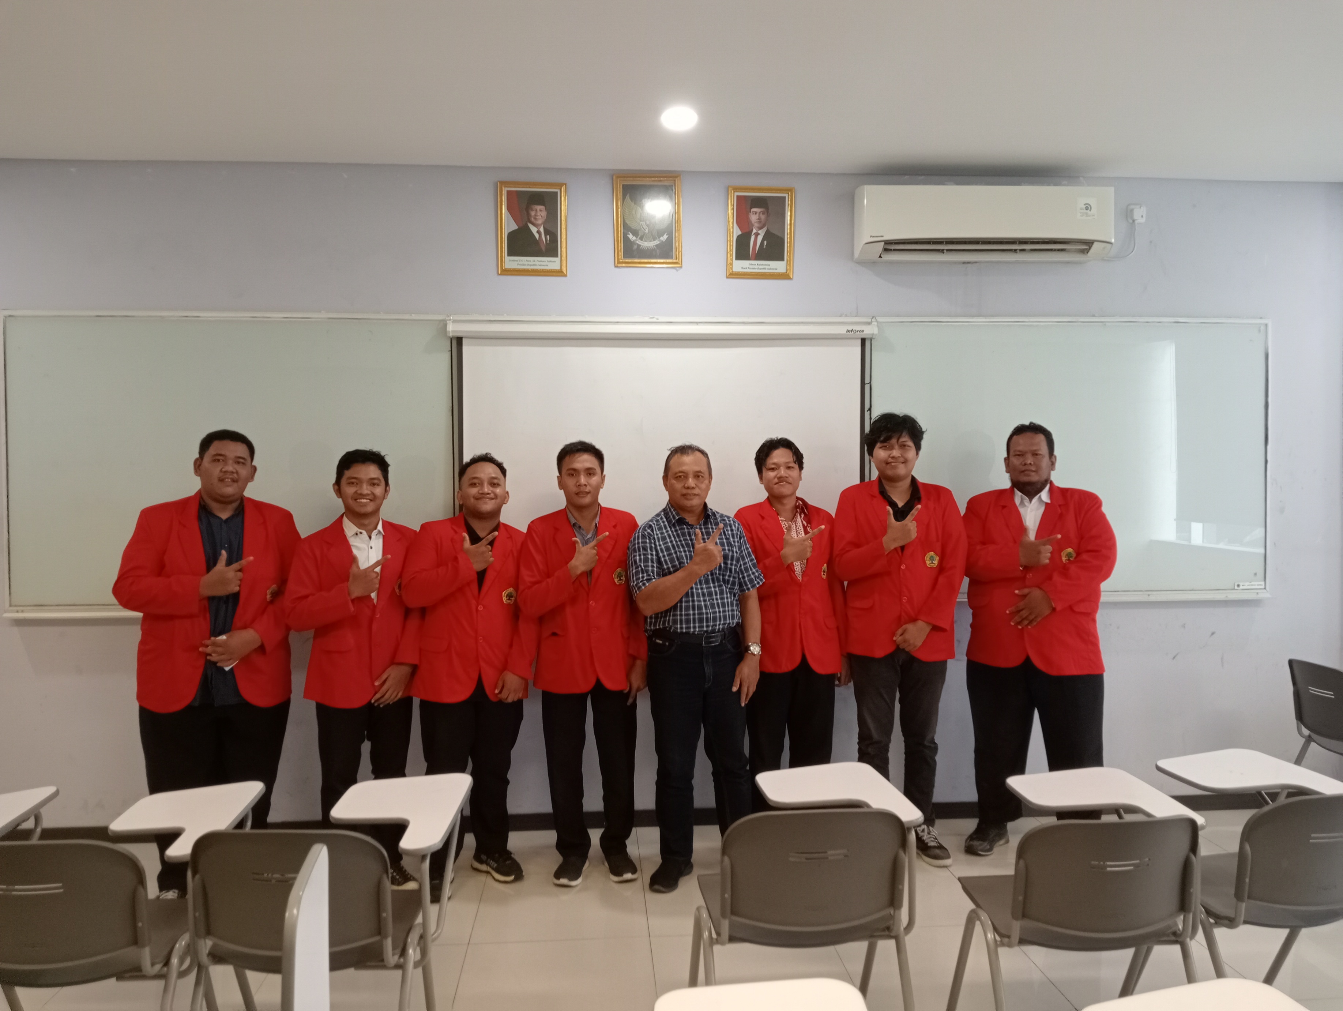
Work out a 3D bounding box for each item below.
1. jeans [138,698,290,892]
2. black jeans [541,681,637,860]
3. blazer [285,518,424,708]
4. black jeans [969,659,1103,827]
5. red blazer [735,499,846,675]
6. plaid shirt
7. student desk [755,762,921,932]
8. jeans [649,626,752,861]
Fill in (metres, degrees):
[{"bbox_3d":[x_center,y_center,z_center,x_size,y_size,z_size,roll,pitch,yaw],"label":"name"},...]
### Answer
[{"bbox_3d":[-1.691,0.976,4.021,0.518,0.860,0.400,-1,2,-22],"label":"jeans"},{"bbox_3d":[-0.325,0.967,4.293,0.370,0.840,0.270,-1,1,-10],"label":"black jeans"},{"bbox_3d":[-1.197,0.390,4.112,0.508,0.700,0.360,-1,2,-23],"label":"blazer"},{"bbox_3d":[1.518,0.916,4.528,0.551,0.900,0.360,0,2,16],"label":"black jeans"},{"bbox_3d":[0.460,0.314,4.329,0.469,0.675,0.360,-1,2,-10],"label":"red blazer"},{"bbox_3d":[0.101,0.248,4.178,0.490,0.510,0.310,-1,2,-19],"label":"plaid shirt"},{"bbox_3d":[0.429,0.898,2.905,0.370,0.280,0.540,0,1,-4],"label":"student desk"},{"bbox_3d":[0.103,0.921,4.238,0.408,0.900,0.360,-1,2,-13],"label":"jeans"}]

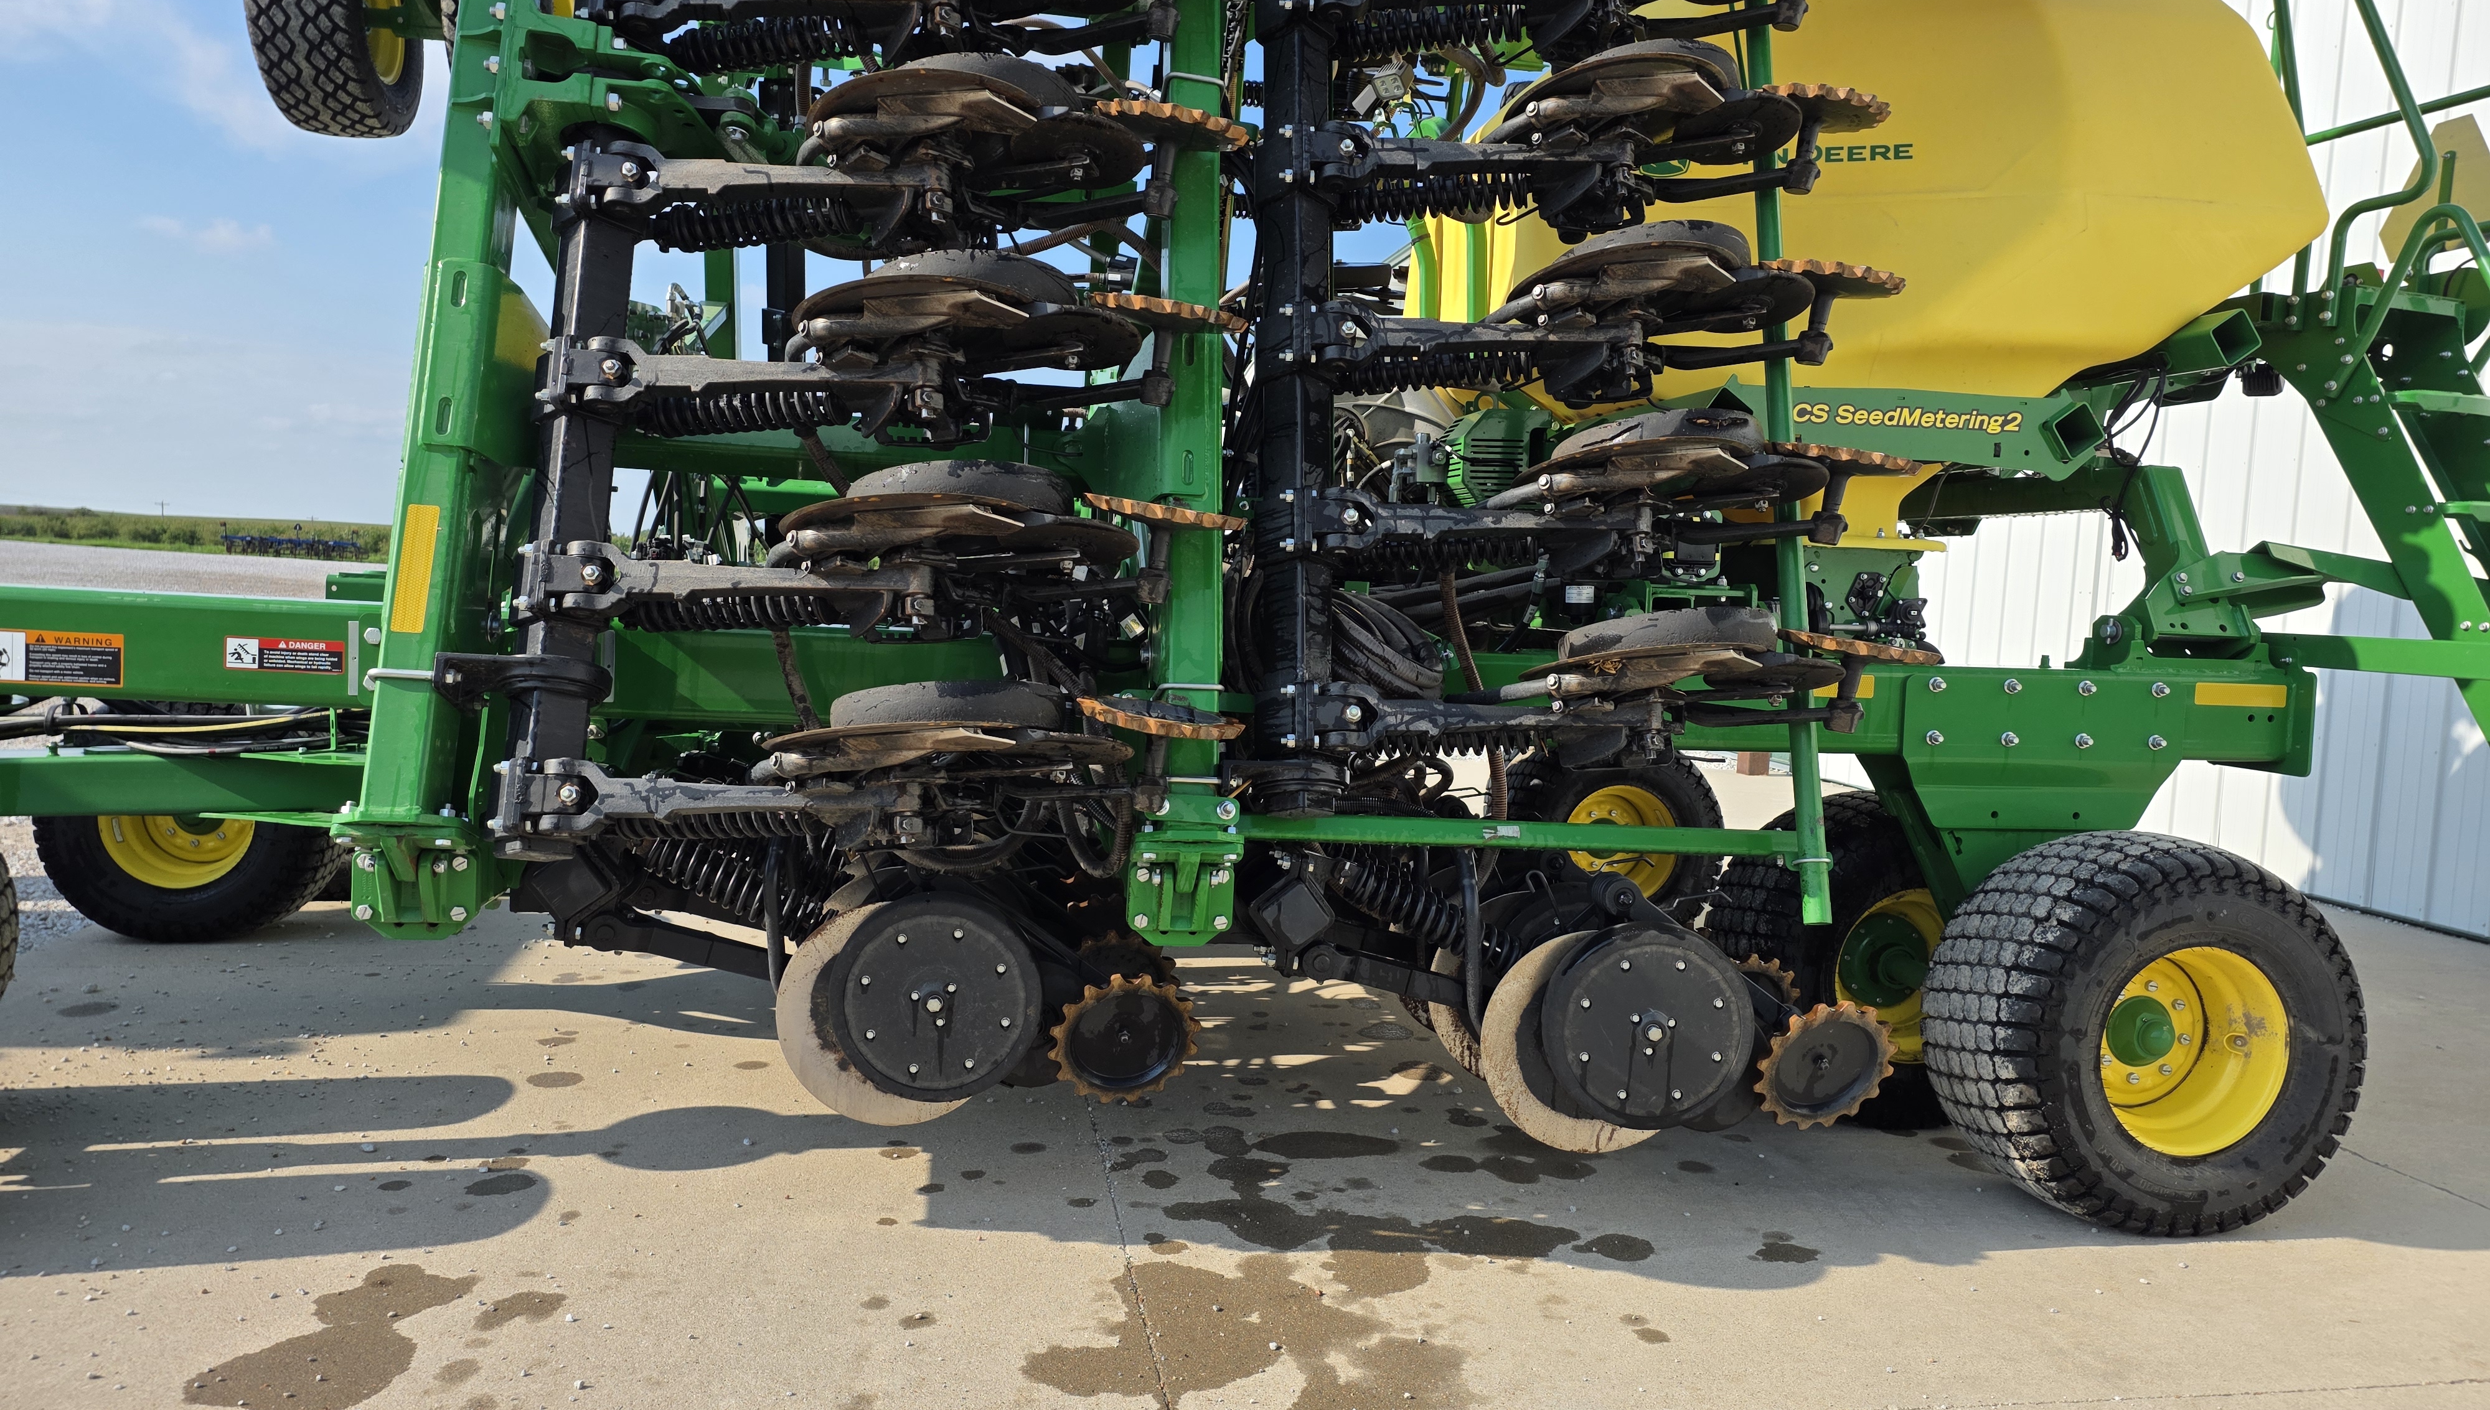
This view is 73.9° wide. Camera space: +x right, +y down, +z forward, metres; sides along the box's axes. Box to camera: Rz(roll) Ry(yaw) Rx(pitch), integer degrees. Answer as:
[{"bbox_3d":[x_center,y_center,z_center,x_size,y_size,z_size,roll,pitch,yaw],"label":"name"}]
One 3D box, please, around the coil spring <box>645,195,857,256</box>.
[{"bbox_3d":[-0.938,-0.927,3.167,0.414,0.092,0.092,-2,-13,11],"label":"coil spring"}]

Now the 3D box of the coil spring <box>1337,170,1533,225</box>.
[{"bbox_3d":[0.376,-1.059,3.430,0.410,0.094,0.094,-3,-12,10],"label":"coil spring"}]

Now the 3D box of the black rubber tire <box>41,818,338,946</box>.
[{"bbox_3d":[-3.711,0.363,5.897,0.930,0.930,0.430,3,4,-9],"label":"black rubber tire"}]

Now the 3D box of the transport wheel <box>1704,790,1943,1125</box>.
[{"bbox_3d":[1.665,0.656,4.307,0.855,0.855,0.400,2,5,-7],"label":"transport wheel"}]

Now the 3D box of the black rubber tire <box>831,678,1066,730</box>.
[{"bbox_3d":[-0.519,0.035,2.884,0.400,0.105,0.400,2,-9,-10],"label":"black rubber tire"}]

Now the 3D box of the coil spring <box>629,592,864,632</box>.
[{"bbox_3d":[-0.943,-0.183,3.004,0.414,0.092,0.092,-2,-13,11],"label":"coil spring"}]

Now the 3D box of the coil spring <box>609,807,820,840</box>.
[{"bbox_3d":[-0.945,0.190,2.922,0.414,0.092,0.092,-2,-13,11],"label":"coil spring"}]

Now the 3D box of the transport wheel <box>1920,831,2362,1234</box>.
[{"bbox_3d":[1.992,0.723,3.693,0.855,0.855,0.400,2,5,-7],"label":"transport wheel"}]

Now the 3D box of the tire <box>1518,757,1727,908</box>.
[{"bbox_3d":[1.297,0.489,6.049,0.855,0.855,0.400,2,5,-7],"label":"tire"}]

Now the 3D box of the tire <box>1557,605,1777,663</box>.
[{"bbox_3d":[0.799,-0.096,3.142,0.400,0.105,0.400,2,-9,-10],"label":"tire"}]

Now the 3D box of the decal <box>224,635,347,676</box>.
[{"bbox_3d":[-2.319,-0.118,4.000,0.266,0.077,0.003,3,4,-9],"label":"decal"}]

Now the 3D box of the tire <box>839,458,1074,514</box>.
[{"bbox_3d":[-0.515,-0.350,2.969,0.405,0.090,0.405,3,-7,-9],"label":"tire"}]

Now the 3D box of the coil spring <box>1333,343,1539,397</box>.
[{"bbox_3d":[0.378,-0.683,3.338,0.414,0.092,0.092,-2,-13,11],"label":"coil spring"}]

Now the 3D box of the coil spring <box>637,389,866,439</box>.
[{"bbox_3d":[-0.944,-0.557,3.091,0.410,0.094,0.094,-3,-12,10],"label":"coil spring"}]

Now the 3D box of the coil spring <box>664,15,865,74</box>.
[{"bbox_3d":[-0.935,-1.299,3.248,0.414,0.092,0.092,-2,-13,11],"label":"coil spring"}]

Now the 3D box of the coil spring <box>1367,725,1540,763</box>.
[{"bbox_3d":[0.373,0.061,3.176,0.414,0.092,0.092,-2,-13,11],"label":"coil spring"}]

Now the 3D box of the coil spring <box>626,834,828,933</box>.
[{"bbox_3d":[-0.994,0.361,3.252,0.400,0.094,0.094,29,1,-10],"label":"coil spring"}]

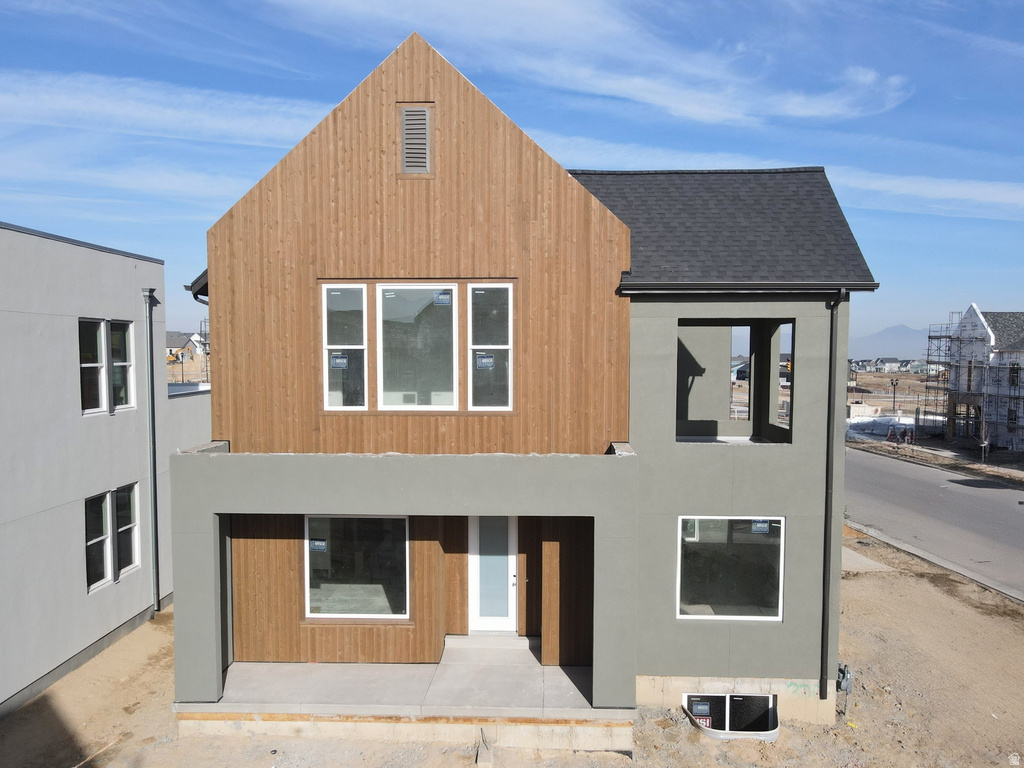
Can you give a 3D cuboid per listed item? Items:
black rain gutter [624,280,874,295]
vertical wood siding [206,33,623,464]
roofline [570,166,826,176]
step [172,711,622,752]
[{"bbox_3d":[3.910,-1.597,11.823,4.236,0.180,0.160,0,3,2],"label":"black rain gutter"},{"bbox_3d":[-1.625,-2.256,12.136,7.211,7.242,0.286,0,3,2],"label":"vertical wood siding"},{"bbox_3d":[3.555,-4.115,13.782,4.985,0.173,0.286,0,3,2],"label":"roofline"},{"bbox_3d":[-1.714,5.439,11.281,7.171,0.500,0.337,0,3,2],"label":"step"}]

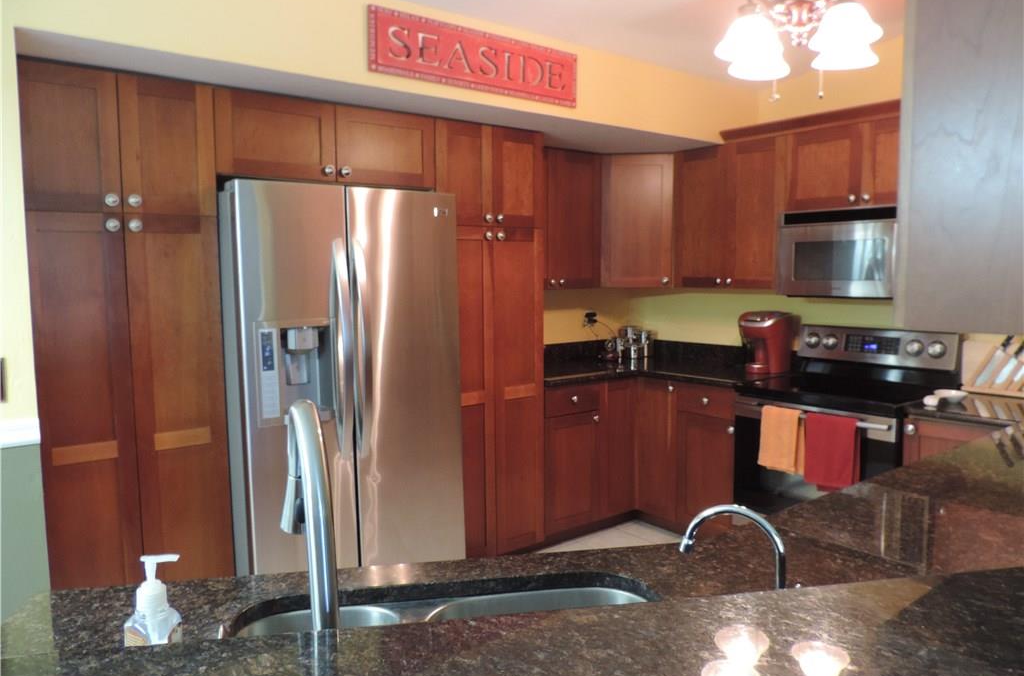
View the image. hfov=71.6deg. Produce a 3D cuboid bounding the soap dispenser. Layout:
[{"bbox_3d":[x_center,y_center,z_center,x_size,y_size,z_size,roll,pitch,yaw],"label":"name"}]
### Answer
[{"bbox_3d":[-0.478,0.375,0.953,0.075,0.172,0.064,-1,5,-12],"label":"soap dispenser"}]

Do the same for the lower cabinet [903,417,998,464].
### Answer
[{"bbox_3d":[1.899,0.704,2.837,0.580,0.783,0.420,-4,6,-36],"label":"lower cabinet"}]

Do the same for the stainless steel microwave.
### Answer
[{"bbox_3d":[1.688,-0.402,3.363,0.375,0.406,0.748,-5,7,-38],"label":"stainless steel microwave"}]

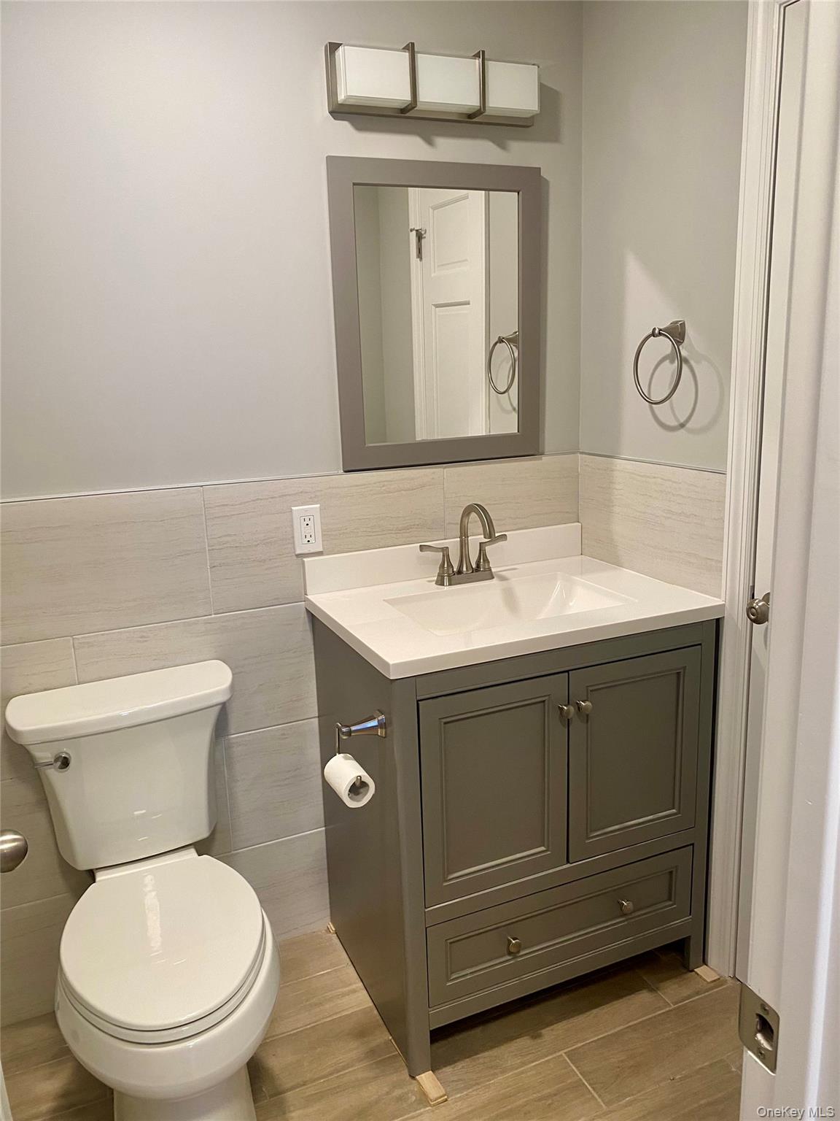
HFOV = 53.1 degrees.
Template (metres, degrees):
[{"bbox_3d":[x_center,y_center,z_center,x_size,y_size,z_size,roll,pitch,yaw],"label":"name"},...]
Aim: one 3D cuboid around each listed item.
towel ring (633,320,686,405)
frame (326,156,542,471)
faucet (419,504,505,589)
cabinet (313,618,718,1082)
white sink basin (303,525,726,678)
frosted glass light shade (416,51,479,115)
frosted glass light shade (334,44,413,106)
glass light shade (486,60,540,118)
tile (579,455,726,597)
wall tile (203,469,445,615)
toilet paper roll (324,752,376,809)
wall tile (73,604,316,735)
[{"bbox_3d":[0.548,-0.439,1.880,0.067,0.178,0.166,-7,14,-23],"label":"towel ring"},{"bbox_3d":[0.052,-0.583,2.032,0.543,0.694,0.025,-8,14,-23],"label":"frame"},{"bbox_3d":[0.134,-0.038,2.035,0.240,0.200,0.170,-8,14,-23],"label":"faucet"},{"bbox_3d":[0.216,0.553,2.055,0.775,0.894,0.548,-7,14,-23],"label":"cabinet"},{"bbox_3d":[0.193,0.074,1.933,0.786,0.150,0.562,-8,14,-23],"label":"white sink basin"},{"bbox_3d":[0.050,-1.056,1.873,0.156,0.097,0.074,-8,14,-23],"label":"frosted glass light shade"},{"bbox_3d":[-0.098,-1.050,1.829,0.152,0.100,0.052,-7,14,-23],"label":"frosted glass light shade"},{"bbox_3d":[0.200,-1.089,1.955,0.148,0.100,0.052,-7,14,-23],"label":"glass light shade"},{"bbox_3d":[0.559,-0.087,2.064,0.012,0.301,0.571,-7,14,-23],"label":"tile"},{"bbox_3d":[-0.212,-0.057,2.048,0.601,0.301,0.012,-7,14,-23],"label":"wall tile"},{"bbox_3d":[-0.137,0.426,1.634,0.065,0.065,0.104,-8,14,-23],"label":"toilet paper roll"},{"bbox_3d":[-0.482,0.277,1.994,0.603,0.307,0.010,-8,14,-23],"label":"wall tile"}]

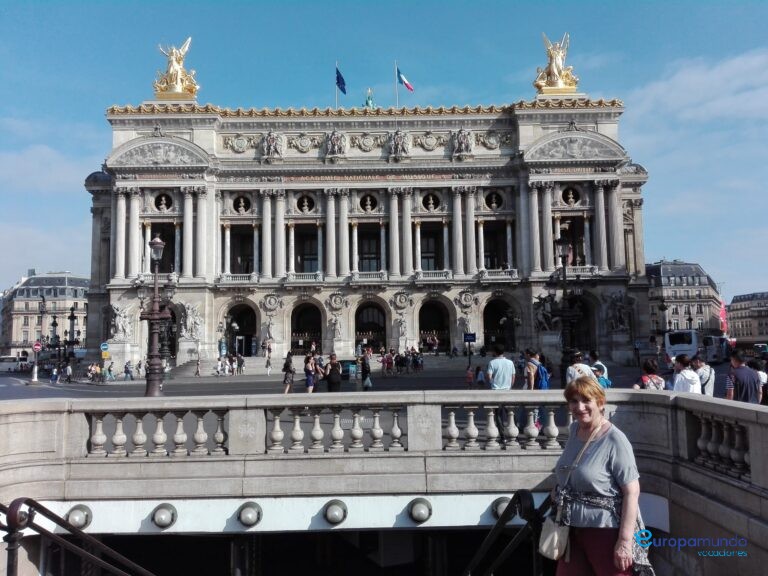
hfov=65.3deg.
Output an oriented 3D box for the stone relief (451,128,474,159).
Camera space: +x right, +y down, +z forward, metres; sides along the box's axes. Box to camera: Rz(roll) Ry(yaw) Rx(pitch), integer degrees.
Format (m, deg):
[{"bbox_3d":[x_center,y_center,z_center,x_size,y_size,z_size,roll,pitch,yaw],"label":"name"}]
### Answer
[{"bbox_3d":[9.429,-17.362,71.949,2.895,3.849,1.100,-1,-6,-2],"label":"stone relief"}]

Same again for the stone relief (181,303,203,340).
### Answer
[{"bbox_3d":[-21.149,3.707,65.896,2.580,4.340,1.600,-1,-4,-1],"label":"stone relief"}]

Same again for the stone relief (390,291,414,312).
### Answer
[{"bbox_3d":[2.106,1.534,68.183,2.732,2.510,0.500,-1,-6,0],"label":"stone relief"}]

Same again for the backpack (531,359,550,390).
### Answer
[{"bbox_3d":[3.180,1.751,11.969,0.240,0.540,0.330,-7,-9,41],"label":"backpack"}]

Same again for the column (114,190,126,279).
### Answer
[{"bbox_3d":[-27.844,-5.738,63.356,1.250,9.600,1.250,-1,-5,-2],"label":"column"}]

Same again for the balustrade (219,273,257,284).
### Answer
[{"bbox_3d":[-15.714,-0.992,64.252,3.940,1.240,0.800,-1,-5,-2],"label":"balustrade"}]

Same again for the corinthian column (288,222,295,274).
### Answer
[{"bbox_3d":[-10.845,-4.649,70.269,0.759,6.184,0.759,-1,-6,-2],"label":"corinthian column"}]

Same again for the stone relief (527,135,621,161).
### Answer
[{"bbox_3d":[22.305,-16.542,70.507,11.171,3.160,0.700,-1,-6,-2],"label":"stone relief"}]

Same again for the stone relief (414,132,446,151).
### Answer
[{"bbox_3d":[5.560,-17.408,71.167,4.158,2.446,0.500,-1,-6,0],"label":"stone relief"}]

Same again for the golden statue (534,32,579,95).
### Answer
[{"bbox_3d":[20.131,-26.161,69.802,4.800,7.300,3.600,-1,-5,-2],"label":"golden statue"}]

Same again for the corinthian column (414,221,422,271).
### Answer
[{"bbox_3d":[3.999,-5.029,70.259,0.850,6.010,0.850,-1,-6,-1],"label":"corinthian column"}]

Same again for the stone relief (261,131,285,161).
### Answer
[{"bbox_3d":[-13.267,-16.991,71.272,2.842,3.874,1.100,-1,-6,-2],"label":"stone relief"}]

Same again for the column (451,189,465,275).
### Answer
[{"bbox_3d":[8.715,-6.601,70.304,1.590,10.310,1.400,-1,-4,-1],"label":"column"}]

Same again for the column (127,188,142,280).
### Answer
[{"bbox_3d":[-28.256,-6.274,67.906,1.400,10.461,1.400,-1,-6,0],"label":"column"}]

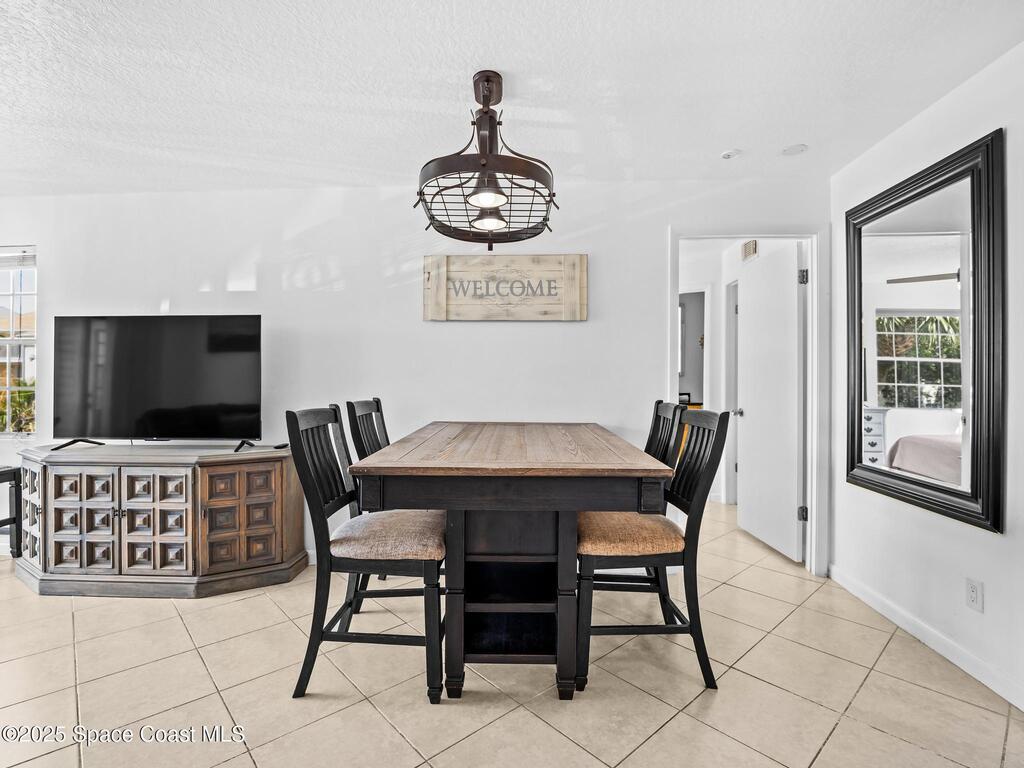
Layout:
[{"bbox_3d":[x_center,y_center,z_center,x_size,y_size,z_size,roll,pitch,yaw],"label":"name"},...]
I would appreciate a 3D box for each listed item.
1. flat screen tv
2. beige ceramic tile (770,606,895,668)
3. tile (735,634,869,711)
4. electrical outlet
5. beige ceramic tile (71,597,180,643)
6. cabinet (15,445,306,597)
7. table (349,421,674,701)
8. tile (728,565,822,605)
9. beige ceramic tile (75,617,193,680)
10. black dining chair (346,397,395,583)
[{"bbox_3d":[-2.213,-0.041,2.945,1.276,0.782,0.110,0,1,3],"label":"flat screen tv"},{"bbox_3d":[1.502,1.178,2.222,0.397,0.015,0.397,0,1,-43],"label":"beige ceramic tile"},{"bbox_3d":[1.196,1.180,1.954,0.397,0.015,0.397,0,1,-43],"label":"tile"},{"bbox_3d":[1.895,0.867,1.935,0.010,0.121,0.075,0,1,4],"label":"electrical outlet"},{"bbox_3d":[-1.955,1.166,2.392,0.397,0.015,0.397,0,1,-41],"label":"beige ceramic tile"},{"bbox_3d":[-2.133,0.782,2.822,1.694,0.751,0.514,0,1,3],"label":"cabinet"},{"bbox_3d":[-0.002,0.705,2.140,0.953,0.928,1.523,0,1,3],"label":"table"},{"bbox_3d":[1.573,1.200,2.832,0.406,0.010,0.406,0,1,-43],"label":"tile"},{"bbox_3d":[-1.713,1.197,2.153,0.406,0.010,0.406,0,1,-43],"label":"beige ceramic tile"},{"bbox_3d":[-0.550,0.643,2.669,0.623,1.095,0.472,0,1,2],"label":"black dining chair"}]

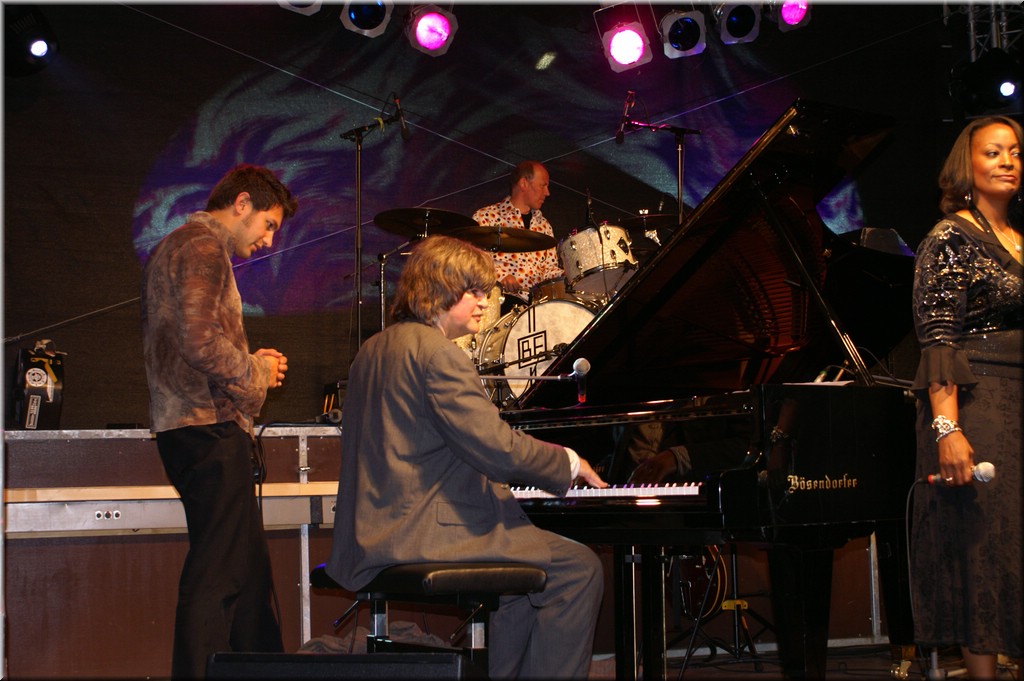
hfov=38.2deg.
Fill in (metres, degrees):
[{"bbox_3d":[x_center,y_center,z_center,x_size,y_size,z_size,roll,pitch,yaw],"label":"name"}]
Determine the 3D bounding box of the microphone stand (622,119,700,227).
[{"bbox_3d":[0.800,-0.332,7.200,0.600,1.520,0.600,1,-5,-24],"label":"microphone stand"}]

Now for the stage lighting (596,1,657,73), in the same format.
[{"bbox_3d":[0.683,-1.819,8.900,0.290,0.370,0.360,-18,14,7],"label":"stage lighting"}]

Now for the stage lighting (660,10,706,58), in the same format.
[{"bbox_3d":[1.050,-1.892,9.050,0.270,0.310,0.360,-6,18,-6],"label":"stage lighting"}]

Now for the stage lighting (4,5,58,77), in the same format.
[{"bbox_3d":[-2.677,-1.666,8.100,0.360,0.460,0.400,-10,24,-24],"label":"stage lighting"}]

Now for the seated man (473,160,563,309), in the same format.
[{"bbox_3d":[0.060,-0.229,7.120,0.600,1.310,0.720,1,-5,-24],"label":"seated man"}]

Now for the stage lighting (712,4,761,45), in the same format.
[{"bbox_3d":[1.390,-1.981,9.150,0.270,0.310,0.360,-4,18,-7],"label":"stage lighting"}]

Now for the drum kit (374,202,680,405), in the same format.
[{"bbox_3d":[0.080,-0.129,6.920,1.550,1.100,1.280,0,-5,-20],"label":"drum kit"}]

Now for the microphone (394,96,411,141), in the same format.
[{"bbox_3d":[-0.515,-1.044,6.950,0.040,0.205,0.040,-13,-4,0],"label":"microphone"}]

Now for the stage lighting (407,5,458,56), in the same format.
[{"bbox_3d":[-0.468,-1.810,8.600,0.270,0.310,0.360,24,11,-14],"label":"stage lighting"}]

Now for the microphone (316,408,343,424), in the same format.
[{"bbox_3d":[-0.698,0.292,5.650,0.050,0.050,0.165,1,-5,-30],"label":"microphone"}]

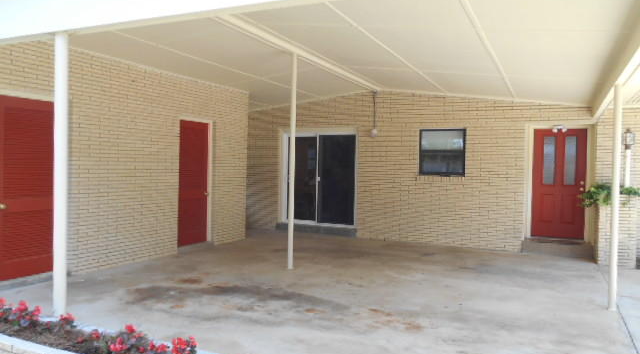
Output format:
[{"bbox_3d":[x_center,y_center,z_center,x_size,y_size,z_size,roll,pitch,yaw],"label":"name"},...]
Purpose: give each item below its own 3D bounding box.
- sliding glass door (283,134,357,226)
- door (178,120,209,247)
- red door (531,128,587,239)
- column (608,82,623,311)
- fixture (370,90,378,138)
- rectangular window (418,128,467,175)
[{"bbox_3d":[-0.027,0.049,10.699,1.755,2.021,0.100,2,1,26],"label":"sliding glass door"},{"bbox_3d":[-2.206,0.113,8.387,0.060,2.144,0.747,2,1,26],"label":"door"},{"bbox_3d":[4.259,0.123,8.570,0.852,1.938,0.060,2,1,26],"label":"red door"},{"bbox_3d":[3.174,0.220,5.158,0.085,2.440,0.085,2,1,26],"label":"column"},{"bbox_3d":[1.130,-1.314,9.971,0.145,0.996,0.130,2,1,26],"label":"fixture"},{"bbox_3d":[2.408,-0.477,9.463,0.903,0.921,0.090,2,1,26],"label":"rectangular window"}]

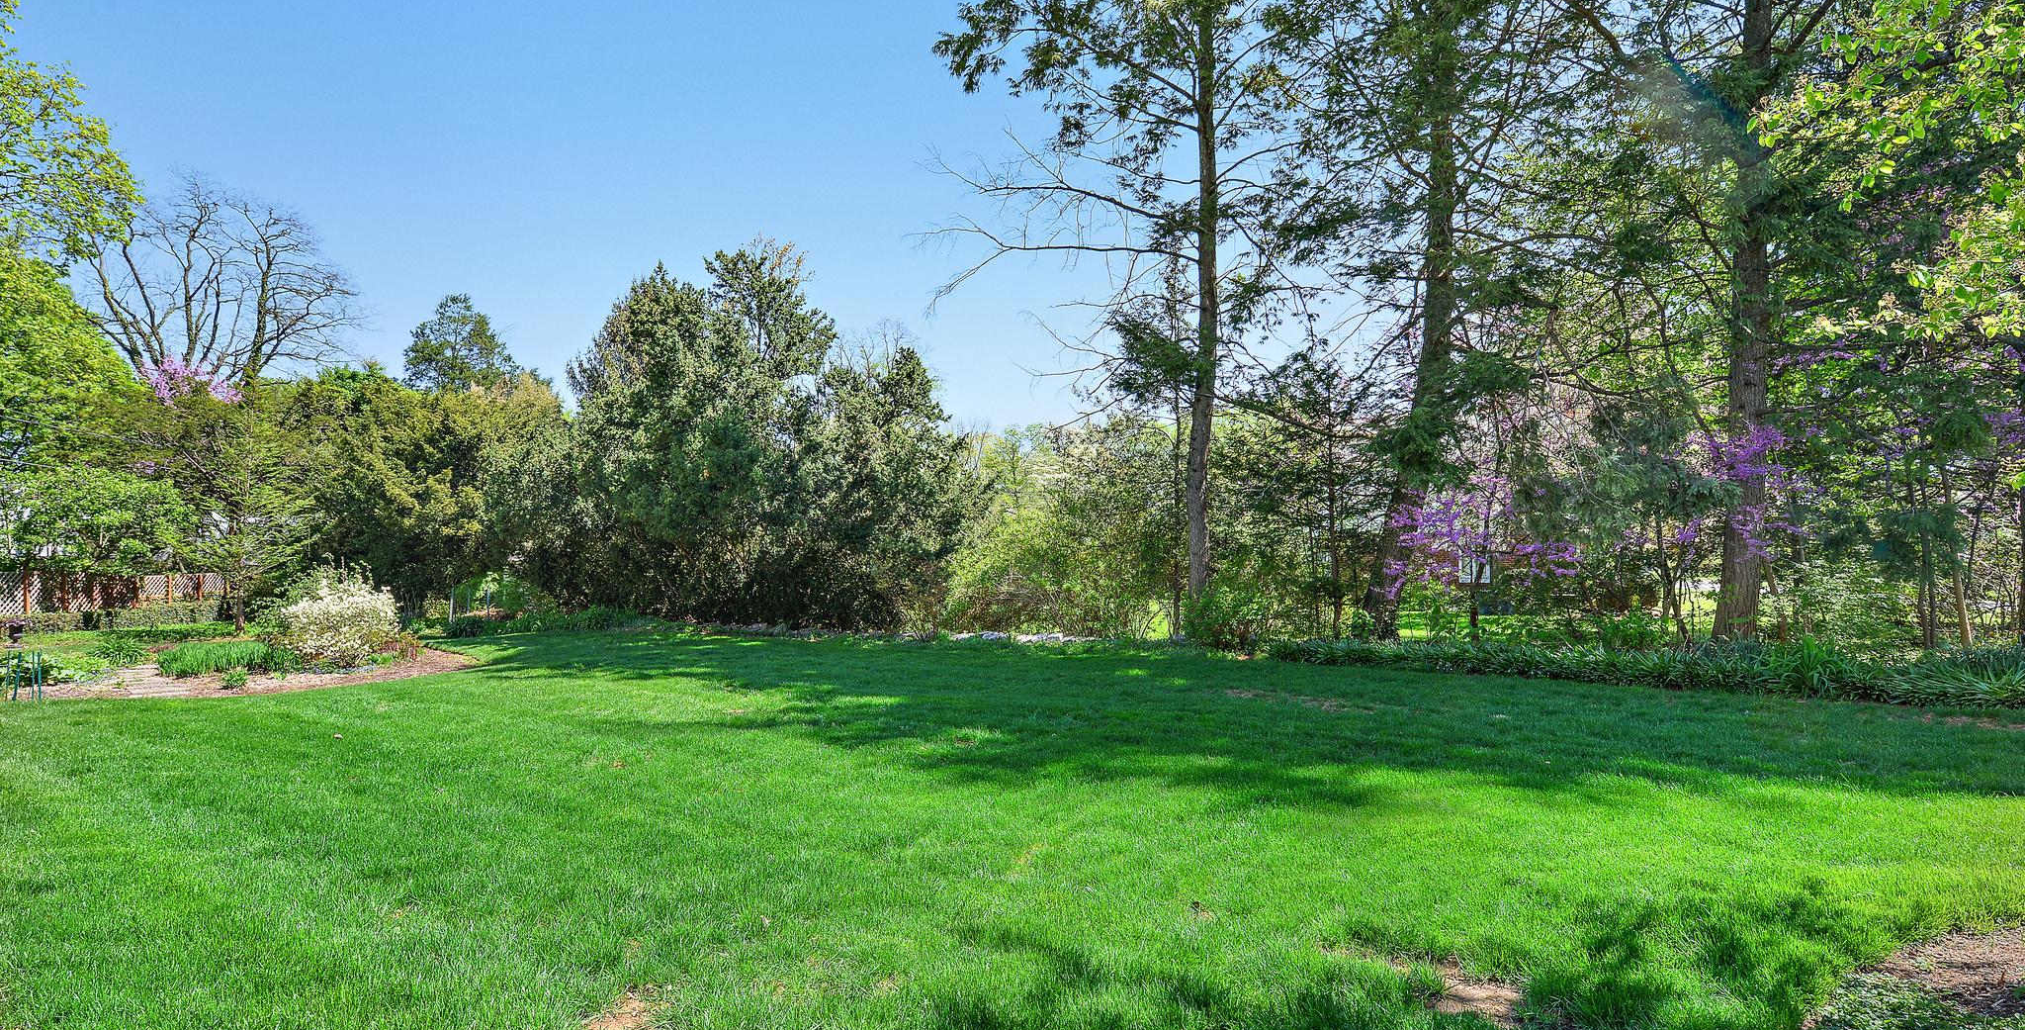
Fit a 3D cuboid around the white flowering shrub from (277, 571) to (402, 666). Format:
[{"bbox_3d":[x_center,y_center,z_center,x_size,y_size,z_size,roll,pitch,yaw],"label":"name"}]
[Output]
[{"bbox_3d":[-10.690,1.680,13.400,1.600,1.420,1.500,2,-3,-39],"label":"white flowering shrub"}]

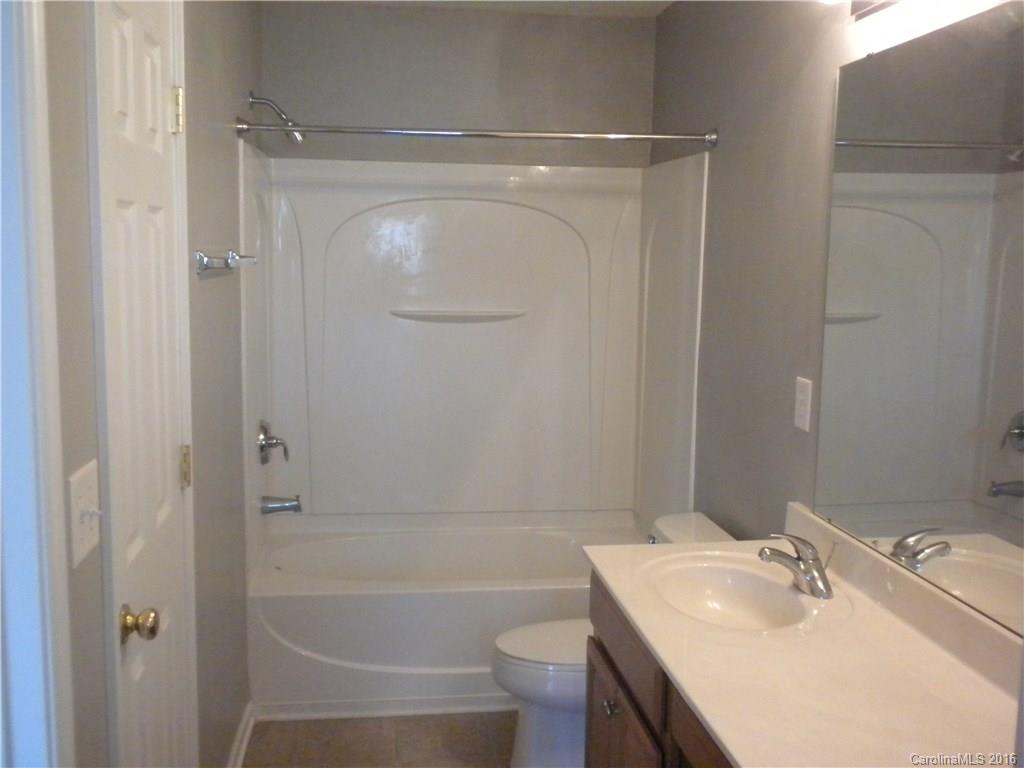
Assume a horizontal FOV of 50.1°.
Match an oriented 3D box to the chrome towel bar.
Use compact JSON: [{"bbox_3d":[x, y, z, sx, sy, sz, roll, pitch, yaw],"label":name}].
[{"bbox_3d":[-0.738,-0.322,2.876,0.080,0.060,0.660,0,7,-7],"label":"chrome towel bar"}]

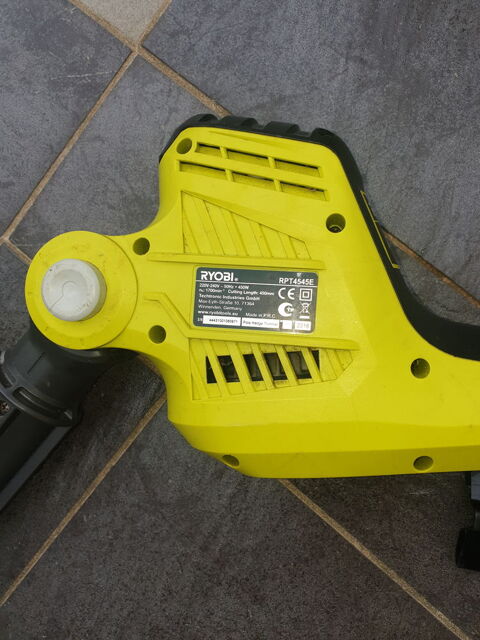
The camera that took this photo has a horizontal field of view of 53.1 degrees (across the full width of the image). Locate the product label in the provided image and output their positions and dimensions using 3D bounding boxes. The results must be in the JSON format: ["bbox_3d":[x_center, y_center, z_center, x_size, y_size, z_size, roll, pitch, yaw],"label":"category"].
[{"bbox_3d":[0.008,-0.010,0.240,0.061,0.001,0.030,3,91,7],"label":"product label"}]

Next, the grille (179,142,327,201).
[{"bbox_3d":[0.007,-0.075,0.242,0.078,0.006,0.018,12,92,6],"label":"grille"}]

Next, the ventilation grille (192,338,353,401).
[{"bbox_3d":[0.014,0.028,0.242,0.083,0.006,0.032,3,91,7],"label":"ventilation grille"}]

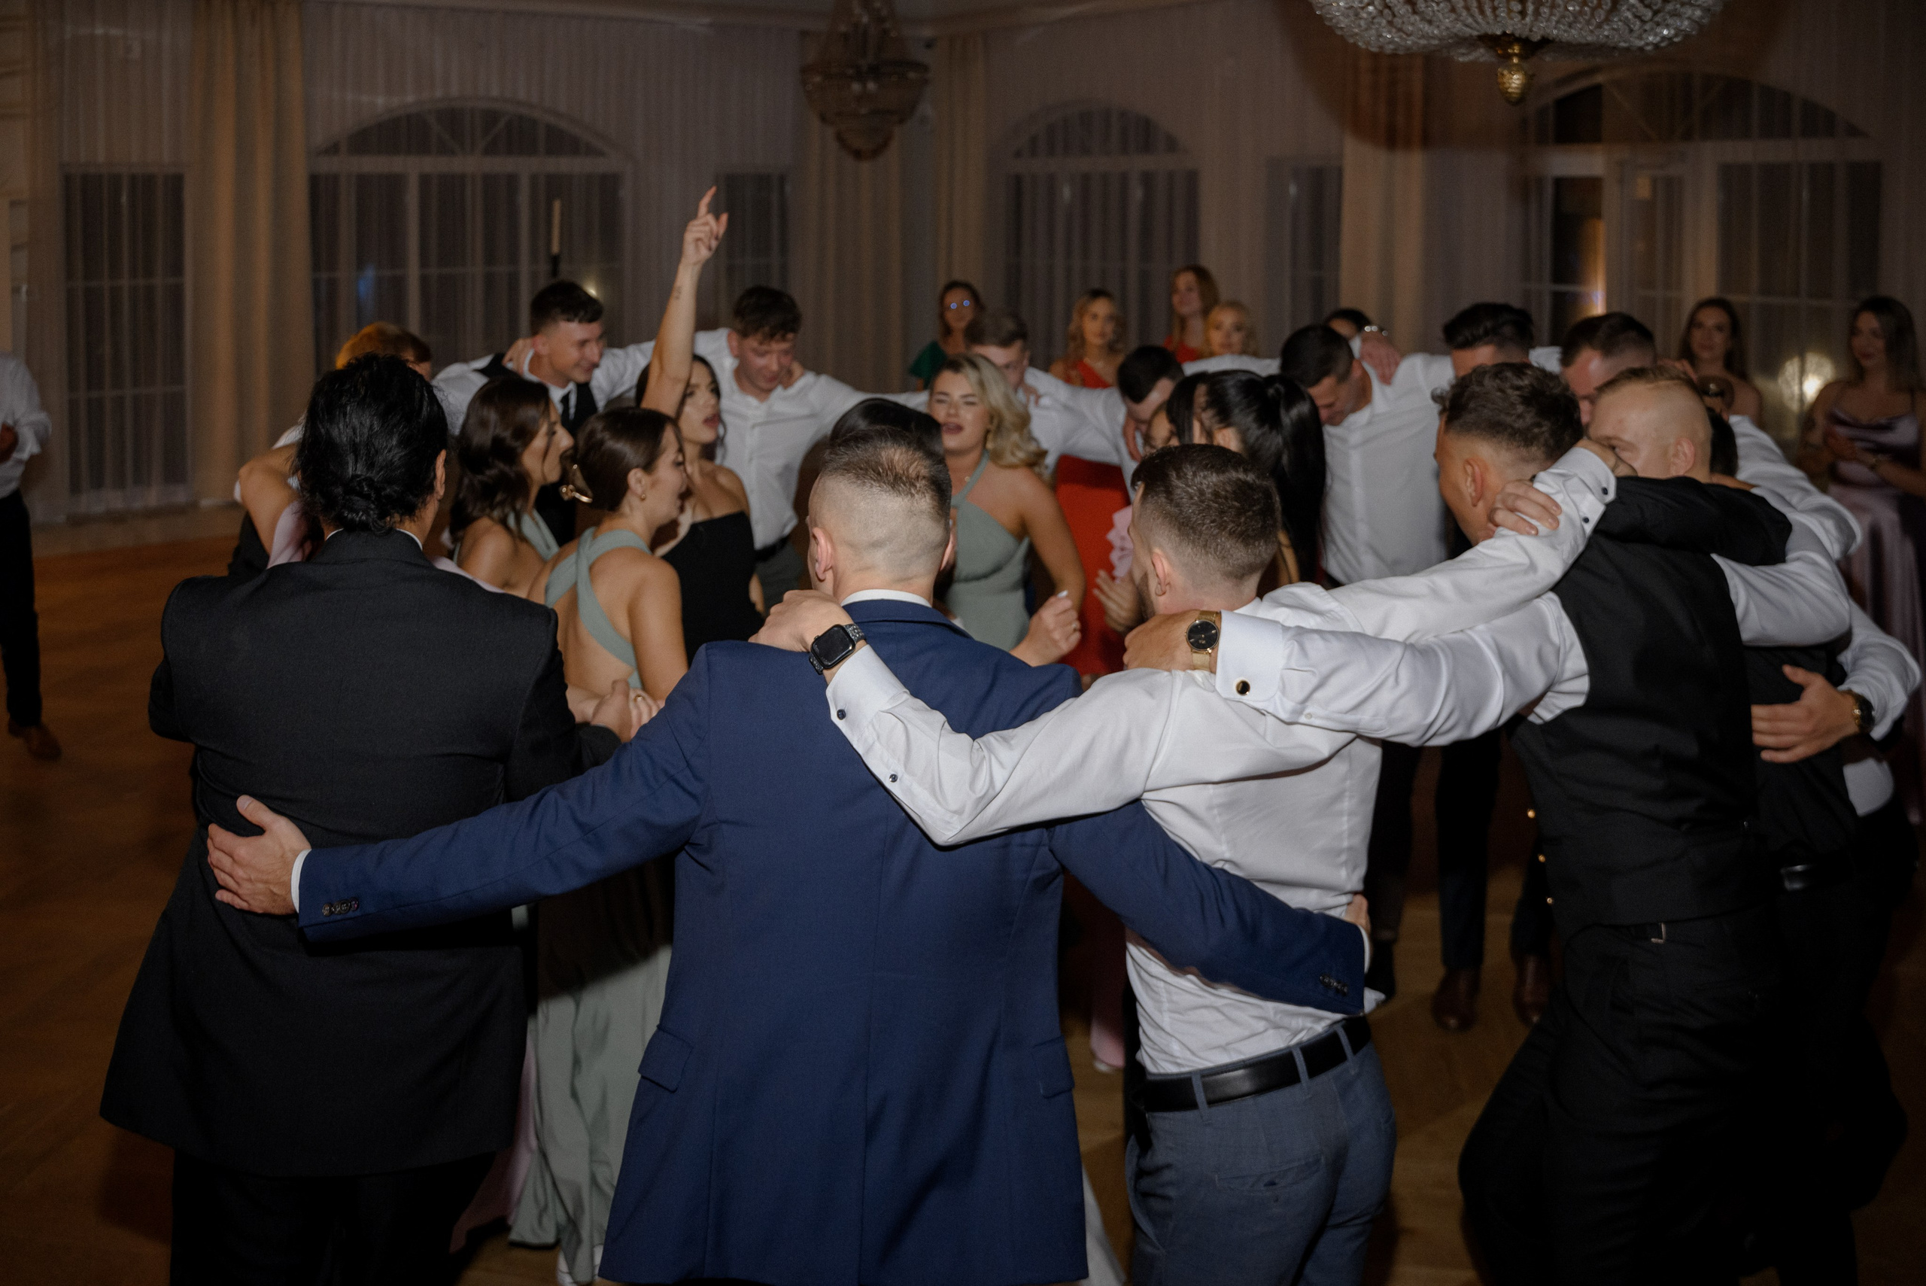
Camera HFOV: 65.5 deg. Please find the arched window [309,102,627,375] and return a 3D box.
[{"bbox_3d":[-3.312,-2.460,10.100,2.100,2.400,0.150,-7,12,-32],"label":"arched window"}]

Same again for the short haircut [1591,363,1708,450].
[{"bbox_3d":[1.200,-0.403,2.600,0.200,0.155,0.165,-8,16,-30],"label":"short haircut"}]

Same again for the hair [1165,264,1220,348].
[{"bbox_3d":[0.934,-1.363,6.100,0.210,0.350,0.200,5,11,23],"label":"hair"}]

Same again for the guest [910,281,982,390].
[{"bbox_3d":[-0.015,-0.591,6.100,0.480,1.700,0.320,-1,14,-3],"label":"guest"}]

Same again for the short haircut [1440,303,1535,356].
[{"bbox_3d":[1.246,-0.733,3.550,0.220,0.150,0.175,-27,27,-37],"label":"short haircut"}]

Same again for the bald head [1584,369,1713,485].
[{"bbox_3d":[1.057,-0.327,2.300,0.200,0.215,0.165,-22,20,-25],"label":"bald head"}]

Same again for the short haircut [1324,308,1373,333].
[{"bbox_3d":[1.350,-1.094,5.200,0.170,0.170,0.190,7,15,26],"label":"short haircut"}]

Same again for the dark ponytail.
[{"bbox_3d":[0.618,-0.332,3.100,0.260,0.440,0.190,3,14,12],"label":"dark ponytail"}]

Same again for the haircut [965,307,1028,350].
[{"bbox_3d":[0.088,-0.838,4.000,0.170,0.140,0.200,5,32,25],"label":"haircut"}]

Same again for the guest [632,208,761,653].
[{"bbox_3d":[-0.594,0.040,3.450,0.500,2.050,0.420,-10,17,-36],"label":"guest"}]

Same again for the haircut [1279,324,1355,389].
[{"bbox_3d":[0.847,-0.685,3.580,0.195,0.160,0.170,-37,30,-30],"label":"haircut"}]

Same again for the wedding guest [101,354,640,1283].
[{"bbox_3d":[-0.810,0.550,2.120,0.660,1.840,0.520,0,14,-2],"label":"wedding guest"}]

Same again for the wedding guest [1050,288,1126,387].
[{"bbox_3d":[0.501,-0.524,5.900,0.480,1.690,0.320,2,14,7],"label":"wedding guest"}]

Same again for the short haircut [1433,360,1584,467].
[{"bbox_3d":[0.730,-0.308,2.000,0.210,0.150,0.180,-1,7,44],"label":"short haircut"}]

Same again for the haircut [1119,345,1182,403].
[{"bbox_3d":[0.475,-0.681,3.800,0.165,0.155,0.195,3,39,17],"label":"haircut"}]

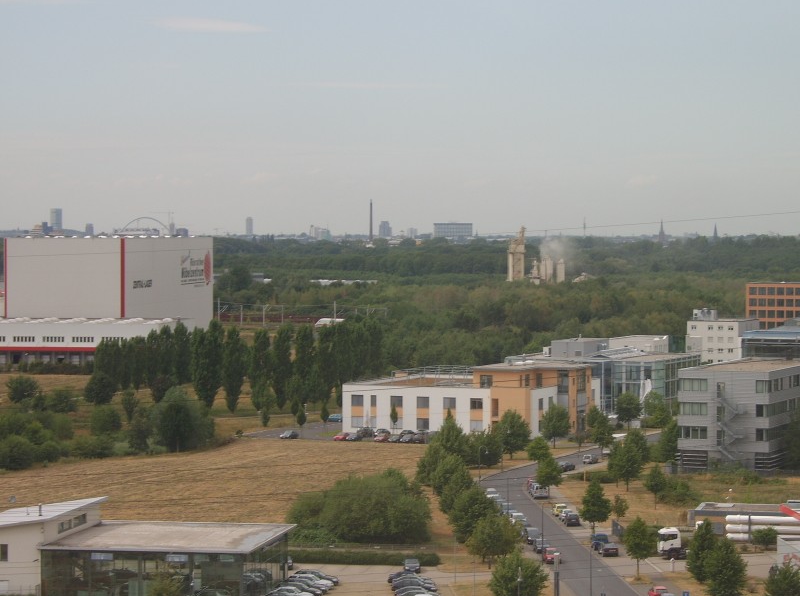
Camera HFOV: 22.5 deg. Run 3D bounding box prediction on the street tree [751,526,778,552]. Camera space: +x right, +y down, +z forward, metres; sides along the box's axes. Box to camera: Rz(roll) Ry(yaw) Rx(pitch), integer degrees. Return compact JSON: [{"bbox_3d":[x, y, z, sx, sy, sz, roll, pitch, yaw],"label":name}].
[{"bbox_3d":[42.415,27.997,234.245,3.000,2.550,3.000,0,2,0],"label":"street tree"}]

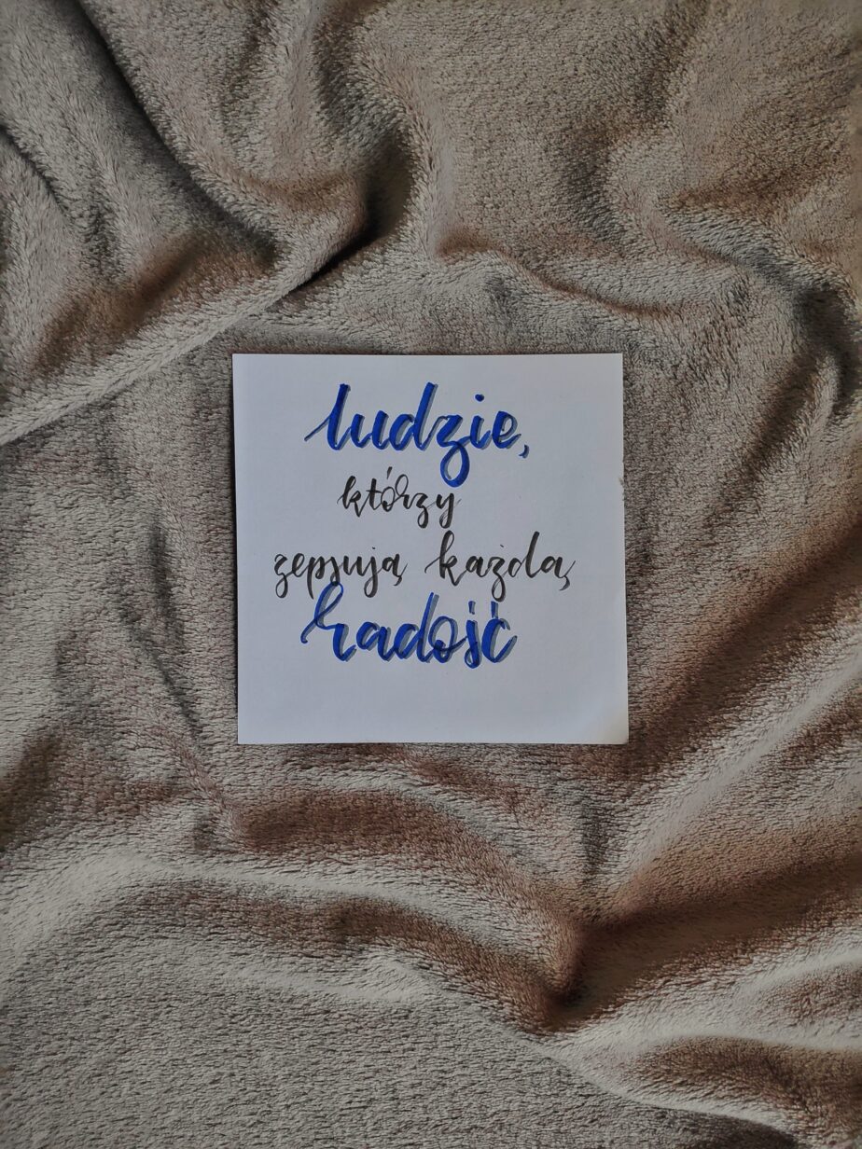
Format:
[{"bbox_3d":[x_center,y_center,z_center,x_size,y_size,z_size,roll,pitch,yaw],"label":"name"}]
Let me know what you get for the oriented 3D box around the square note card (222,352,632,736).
[{"bbox_3d":[0.000,-0.006,0.151,0.089,0.001,0.089,0,90,0],"label":"square note card"}]

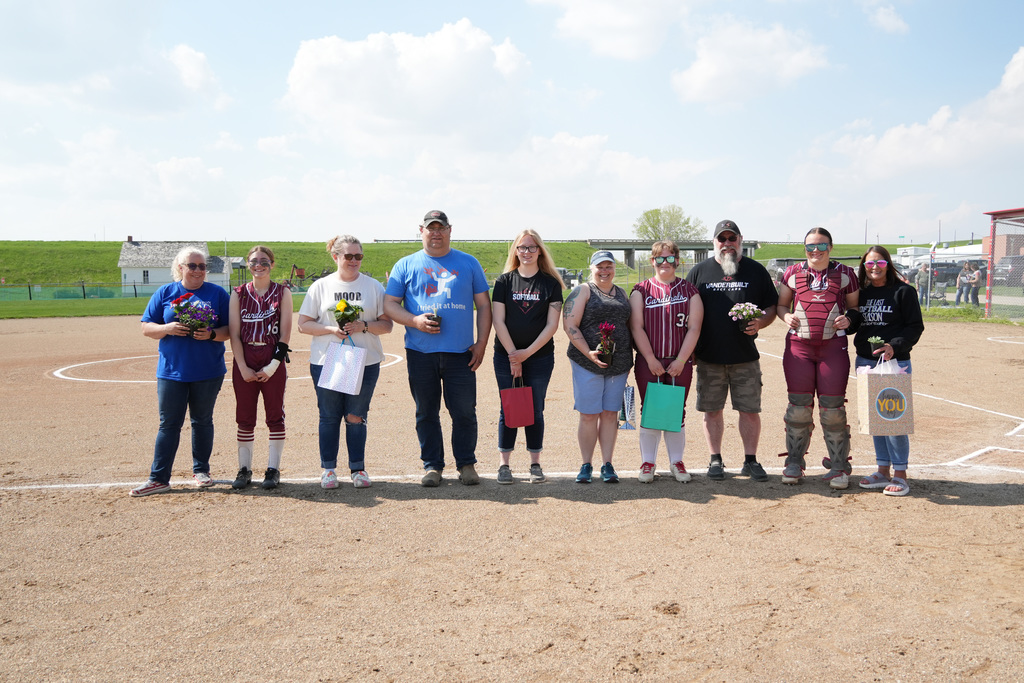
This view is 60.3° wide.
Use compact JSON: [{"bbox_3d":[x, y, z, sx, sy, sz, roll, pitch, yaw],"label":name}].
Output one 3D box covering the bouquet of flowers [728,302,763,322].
[{"bbox_3d":[1.582,-0.200,5.950,0.245,0.130,0.210,1,4,12],"label":"bouquet of flowers"}]

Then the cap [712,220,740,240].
[{"bbox_3d":[1.498,-0.773,6.120,0.180,0.130,0.265,1,4,13],"label":"cap"}]

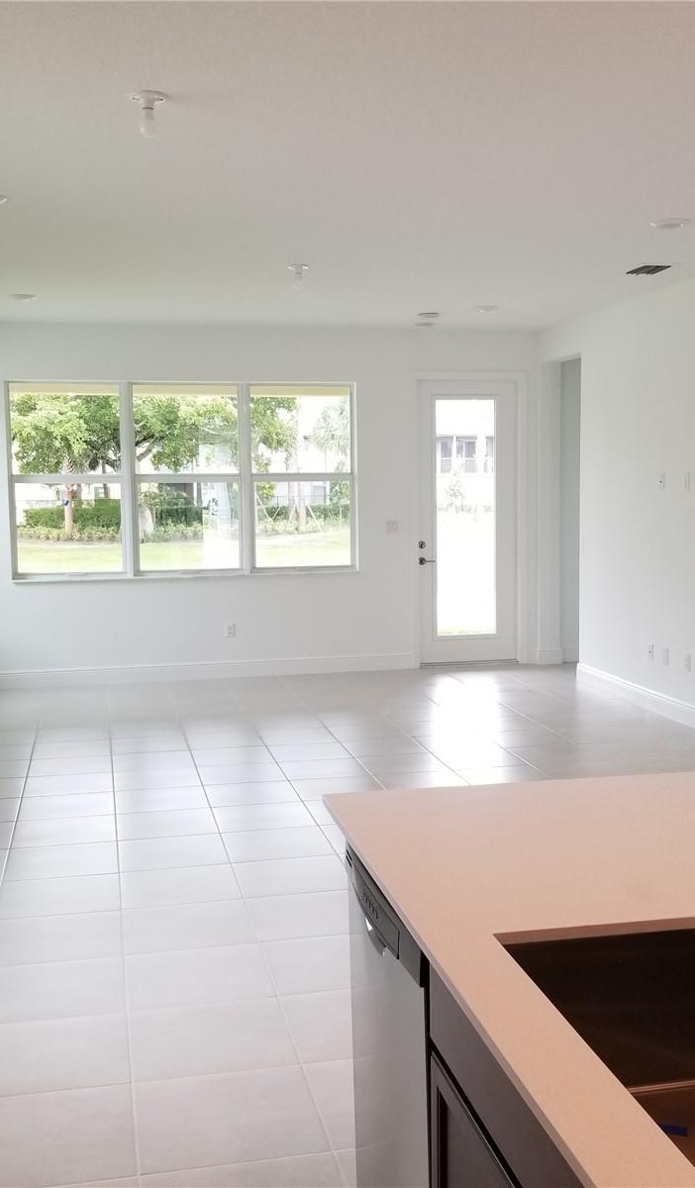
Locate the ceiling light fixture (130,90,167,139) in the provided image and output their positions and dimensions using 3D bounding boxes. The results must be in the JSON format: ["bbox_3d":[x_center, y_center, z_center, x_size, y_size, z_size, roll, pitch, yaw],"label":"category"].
[{"bbox_3d":[-0.646,-1.552,3.875,0.120,0.140,0.120,-2,6,-12],"label":"ceiling light fixture"}]

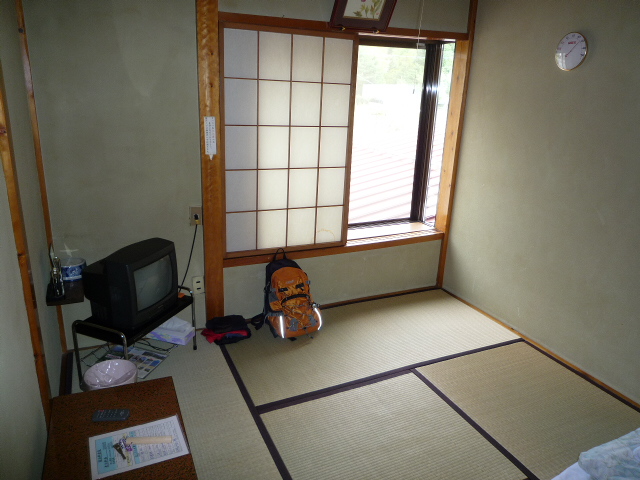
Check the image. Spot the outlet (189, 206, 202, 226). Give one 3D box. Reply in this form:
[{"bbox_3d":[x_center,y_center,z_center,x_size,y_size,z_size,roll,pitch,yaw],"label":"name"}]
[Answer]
[{"bbox_3d":[-0.746,-0.141,2.783,0.070,0.119,0.012,-6,20,-24],"label":"outlet"}]

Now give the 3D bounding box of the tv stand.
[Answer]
[{"bbox_3d":[-0.980,0.523,2.527,0.335,0.410,0.560,8,19,18],"label":"tv stand"}]

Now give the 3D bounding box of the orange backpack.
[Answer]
[{"bbox_3d":[-0.174,0.336,2.995,0.300,0.500,0.230,-6,8,-24],"label":"orange backpack"}]

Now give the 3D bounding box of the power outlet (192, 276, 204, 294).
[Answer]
[{"bbox_3d":[-0.763,0.287,2.925,0.070,0.119,0.012,-6,20,-24],"label":"power outlet"}]

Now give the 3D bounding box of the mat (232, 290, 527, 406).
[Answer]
[{"bbox_3d":[0.345,0.646,3.058,1.830,0.050,0.872,-6,20,-24],"label":"mat"}]

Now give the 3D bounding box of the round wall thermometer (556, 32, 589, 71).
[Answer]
[{"bbox_3d":[1.403,-1.052,2.579,0.035,0.205,0.205,-6,20,-24],"label":"round wall thermometer"}]

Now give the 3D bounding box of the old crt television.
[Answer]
[{"bbox_3d":[-1.032,0.203,2.483,0.350,0.350,0.372,8,19,18],"label":"old crt television"}]

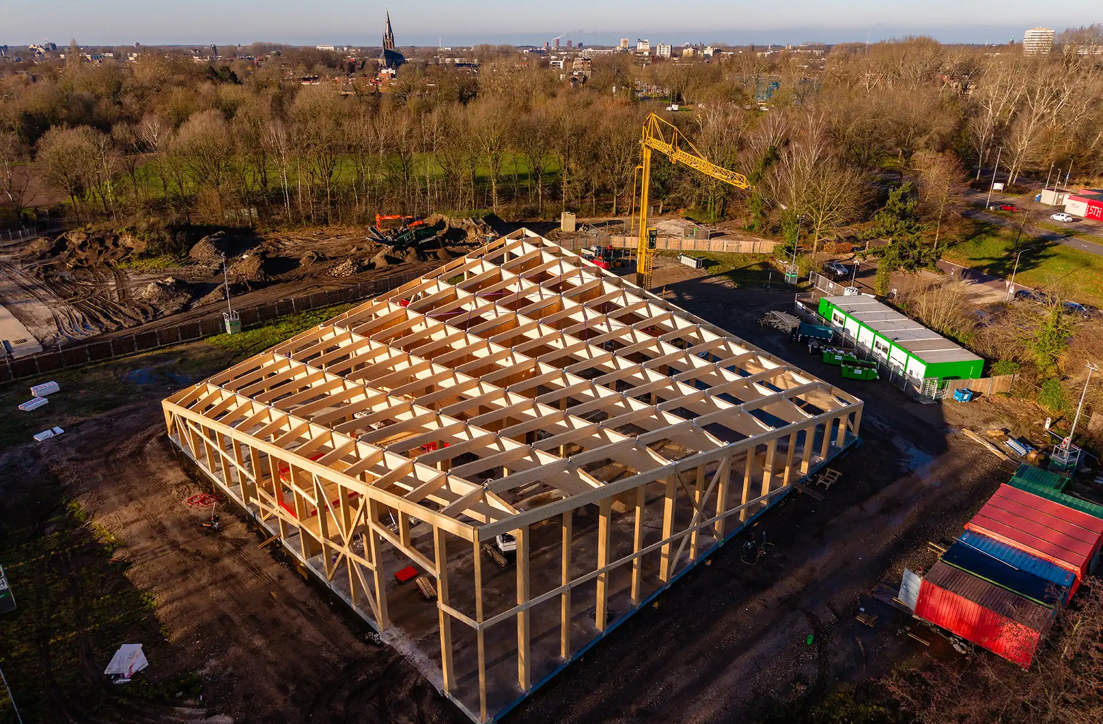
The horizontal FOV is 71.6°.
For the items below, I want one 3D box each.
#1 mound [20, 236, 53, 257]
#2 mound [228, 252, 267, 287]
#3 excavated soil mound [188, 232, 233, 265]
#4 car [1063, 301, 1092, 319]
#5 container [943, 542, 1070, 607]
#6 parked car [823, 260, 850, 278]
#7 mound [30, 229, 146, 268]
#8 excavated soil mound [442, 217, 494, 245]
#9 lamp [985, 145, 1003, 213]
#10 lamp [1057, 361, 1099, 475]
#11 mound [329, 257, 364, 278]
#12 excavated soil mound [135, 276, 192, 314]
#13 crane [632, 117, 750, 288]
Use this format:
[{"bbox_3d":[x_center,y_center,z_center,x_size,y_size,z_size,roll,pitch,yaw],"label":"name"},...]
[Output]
[{"bbox_3d":[-83.403,-18.629,123.225,5.000,2.200,5.000,0,23,0],"label":"mound"},{"bbox_3d":[-43.910,-13.568,110.080,5.600,3.000,6.500,0,23,0],"label":"mound"},{"bbox_3d":[-54.443,-18.241,121.632,7.000,2.800,10.000,-10,25,-23],"label":"excavated soil mound"},{"bbox_3d":[64.977,-6.437,95.109,1.800,1.500,4.300,-8,24,-18],"label":"car"},{"bbox_3d":[26.604,13.578,45.475,2.440,2.590,6.060,-20,30,-40],"label":"container"},{"bbox_3d":[41.850,-13.635,112.285,1.800,1.480,4.400,-10,25,-22],"label":"parked car"},{"bbox_3d":[-73.353,-18.569,120.743,18.500,4.000,11.000,0,23,0],"label":"mound"},{"bbox_3d":[-14.840,-23.369,133.037,9.300,3.500,10.000,-2,23,-6],"label":"excavated soil mound"},{"bbox_3d":[89.204,-37.031,154.406,2.000,12.300,0.350,0,23,0],"label":"lamp"},{"bbox_3d":[40.026,4.523,58.379,1.200,9.400,1.200,-8,24,-18],"label":"lamp"},{"bbox_3d":[-30.727,-14.136,113.592,5.100,1.400,6.200,-6,23,-14],"label":"mound"},{"bbox_3d":[-51.470,-9.362,100.956,7.400,2.300,10.000,-12,25,-26],"label":"excavated soil mound"},{"bbox_3d":[14.176,-14.232,85.204,4.000,23.400,35.500,-3,23,-8],"label":"crane"}]

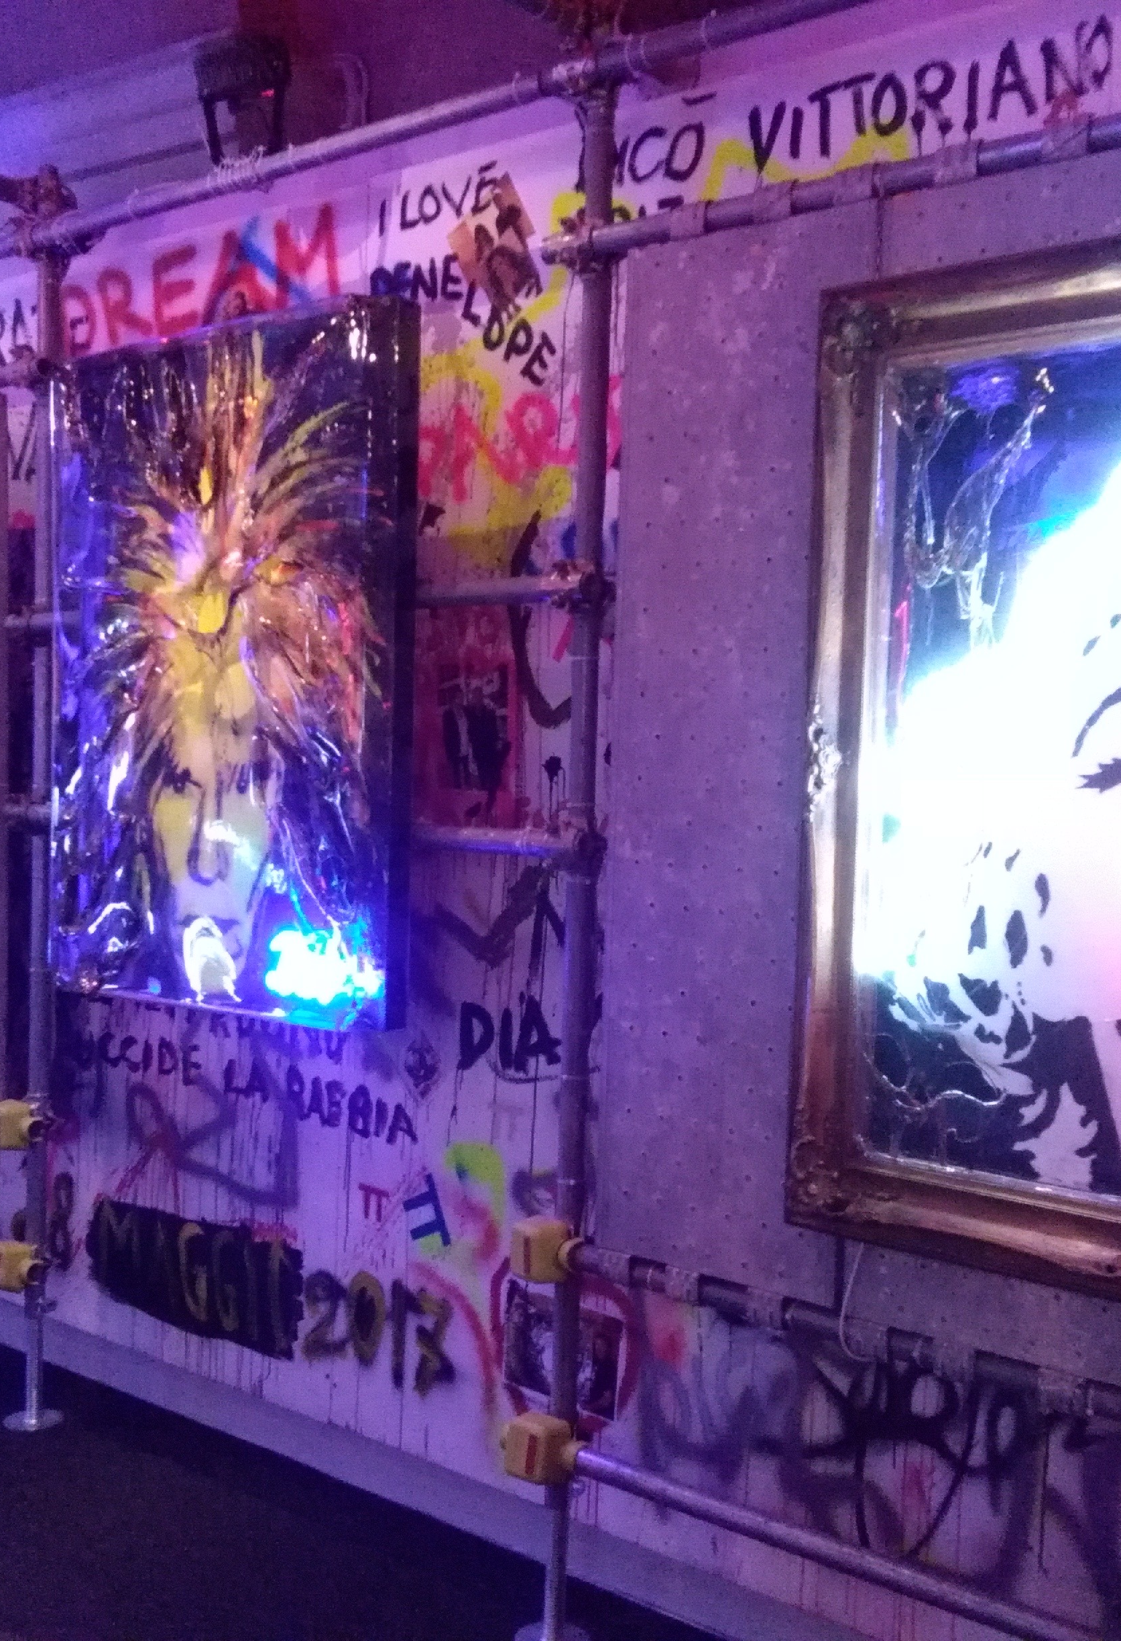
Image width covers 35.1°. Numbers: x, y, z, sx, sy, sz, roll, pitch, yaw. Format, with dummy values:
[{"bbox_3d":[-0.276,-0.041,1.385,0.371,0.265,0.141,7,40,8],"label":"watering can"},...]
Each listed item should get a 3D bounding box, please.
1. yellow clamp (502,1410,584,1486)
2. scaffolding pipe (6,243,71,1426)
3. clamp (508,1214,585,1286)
[{"bbox_3d":[-0.034,1.146,3.219,0.112,0.100,0.088,4,4,40],"label":"yellow clamp"},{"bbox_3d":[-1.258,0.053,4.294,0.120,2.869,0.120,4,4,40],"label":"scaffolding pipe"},{"bbox_3d":[-0.023,0.777,3.199,0.112,0.100,0.088,4,4,40],"label":"clamp"}]

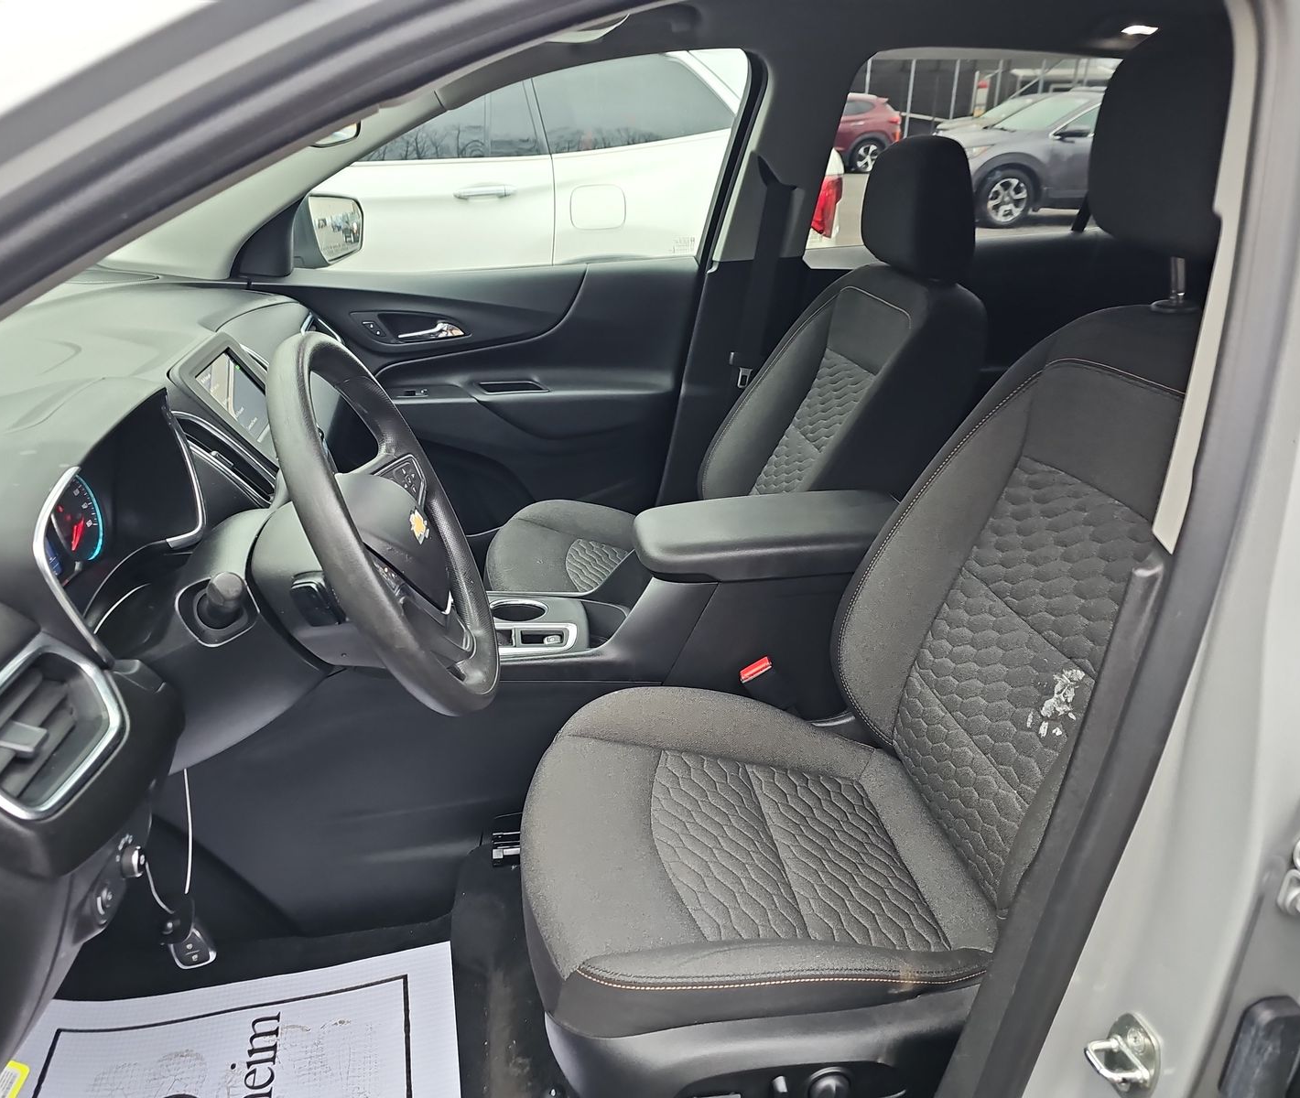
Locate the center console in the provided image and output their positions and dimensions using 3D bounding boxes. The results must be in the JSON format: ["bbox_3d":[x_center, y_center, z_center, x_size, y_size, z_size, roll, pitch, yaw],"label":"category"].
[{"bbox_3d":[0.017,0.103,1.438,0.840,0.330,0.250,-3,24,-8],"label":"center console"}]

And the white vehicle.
[{"bbox_3d":[-1.782,-1.288,4.088,4.850,1.730,1.920,-3,24,-8],"label":"white vehicle"}]

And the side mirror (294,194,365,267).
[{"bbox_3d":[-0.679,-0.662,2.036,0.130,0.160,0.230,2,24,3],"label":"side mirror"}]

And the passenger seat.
[{"bbox_3d":[0.112,-0.210,1.722,0.840,0.970,0.540,-3,24,-8],"label":"passenger seat"}]

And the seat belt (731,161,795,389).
[{"bbox_3d":[0.220,-0.533,1.944,0.120,0.480,0.080,-3,24,-8],"label":"seat belt"}]

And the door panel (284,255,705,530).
[{"bbox_3d":[-0.336,-0.255,1.996,0.920,0.650,0.130,-3,24,-8],"label":"door panel"}]

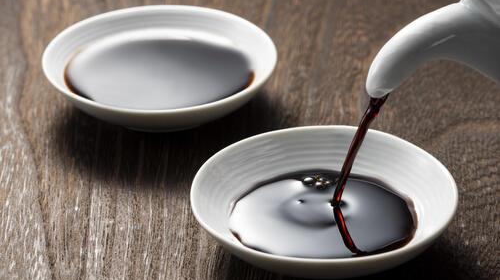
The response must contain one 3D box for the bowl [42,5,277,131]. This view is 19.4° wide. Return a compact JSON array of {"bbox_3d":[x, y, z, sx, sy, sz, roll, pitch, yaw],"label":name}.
[{"bbox_3d":[-0.037,-0.025,0.611,0.096,0.022,0.096,0,30,0],"label":"bowl"}]

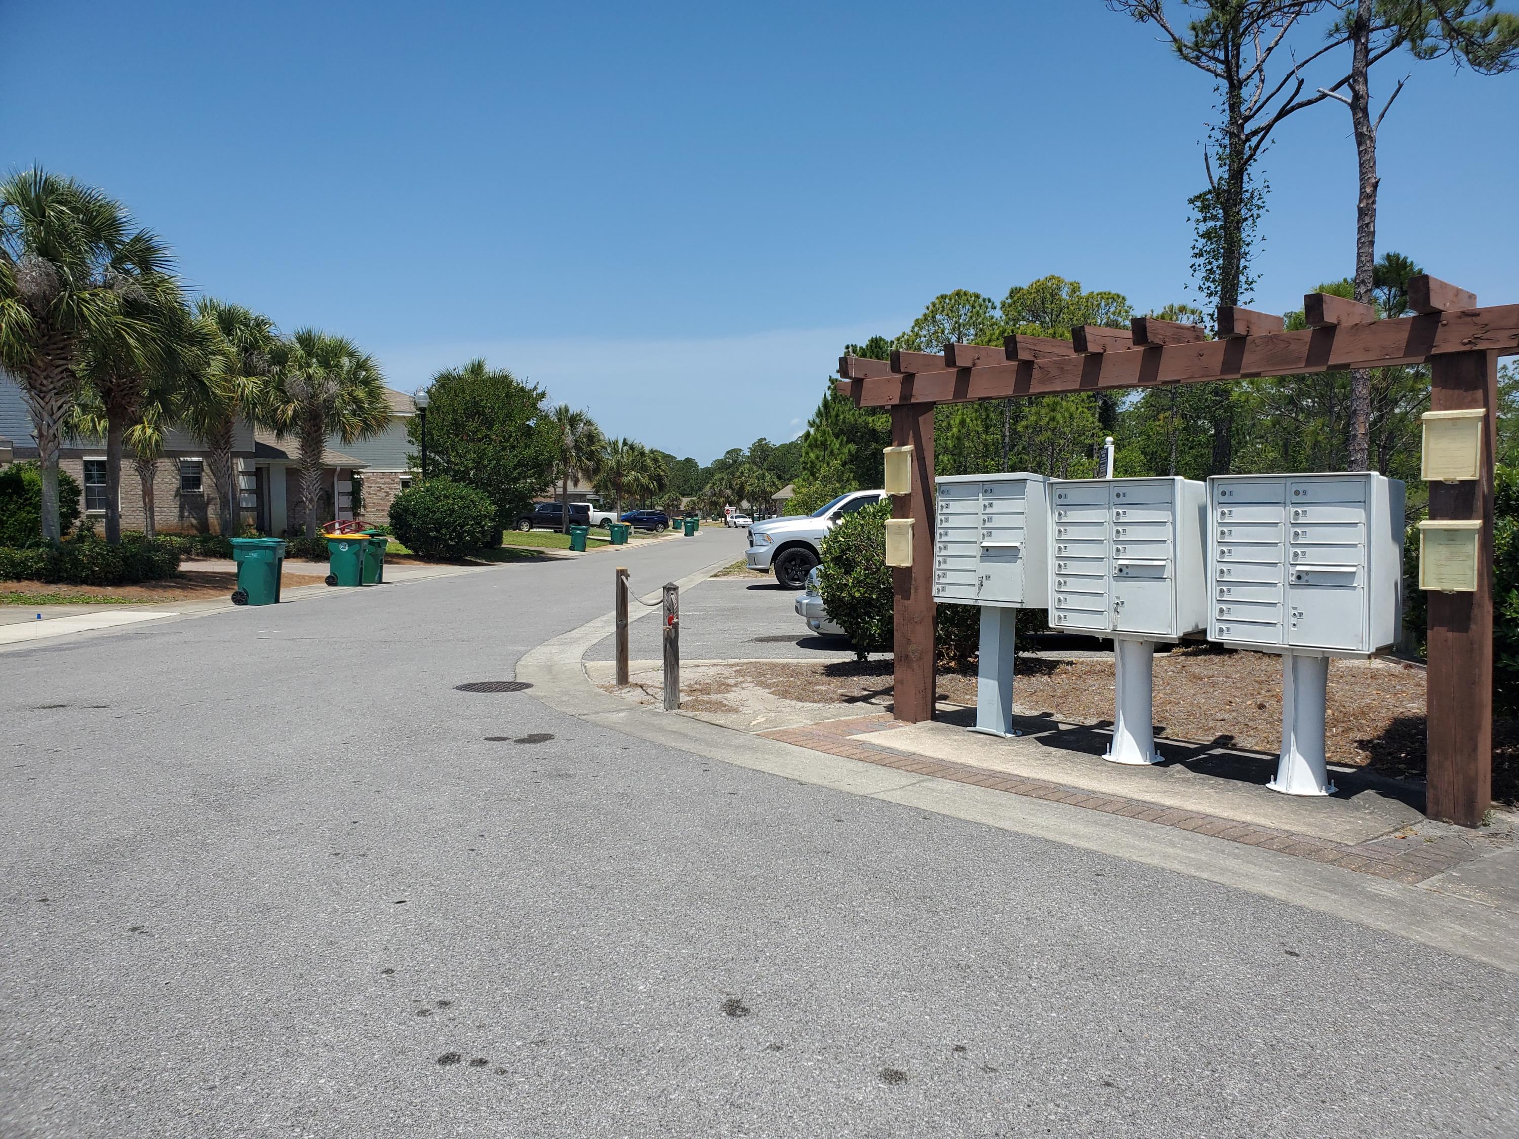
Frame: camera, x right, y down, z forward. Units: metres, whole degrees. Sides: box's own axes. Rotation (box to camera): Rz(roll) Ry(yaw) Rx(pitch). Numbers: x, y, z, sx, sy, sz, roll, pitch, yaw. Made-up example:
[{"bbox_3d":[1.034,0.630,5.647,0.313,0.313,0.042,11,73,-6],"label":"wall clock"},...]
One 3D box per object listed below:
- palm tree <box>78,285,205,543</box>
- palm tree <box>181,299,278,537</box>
[{"bbox_3d":[-14.000,-3.180,25.900,3.100,6.500,3.100,0,3,0],"label":"palm tree"},{"bbox_3d":[-14.118,-3.896,30.331,2.950,6.700,2.950,-1,3,0],"label":"palm tree"}]

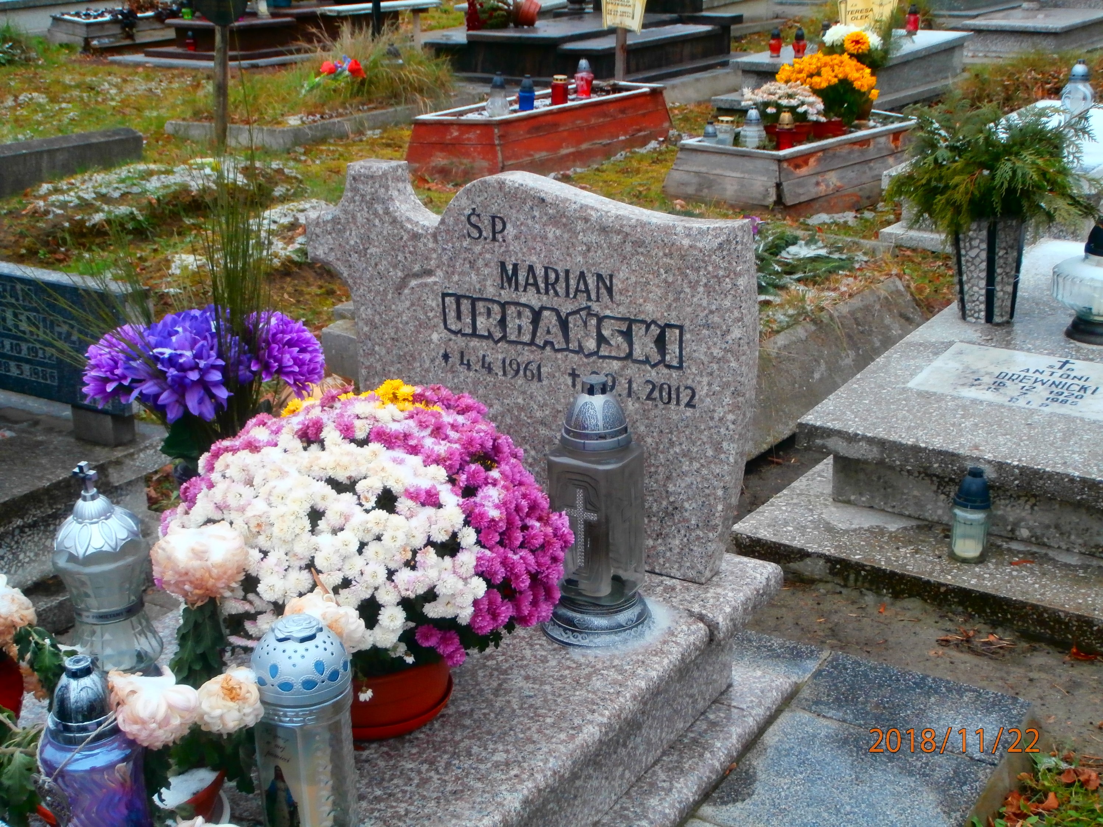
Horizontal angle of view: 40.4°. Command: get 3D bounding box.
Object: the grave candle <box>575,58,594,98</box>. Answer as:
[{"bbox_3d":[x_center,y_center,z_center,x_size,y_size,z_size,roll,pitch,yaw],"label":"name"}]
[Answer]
[{"bbox_3d":[0.176,-1.794,8.013,0.101,0.202,0.101,-1,20,1],"label":"grave candle"}]

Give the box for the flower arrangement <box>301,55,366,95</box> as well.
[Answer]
[{"bbox_3d":[-1.346,-2.077,9.173,0.420,0.230,0.240,-4,20,-7],"label":"flower arrangement"}]

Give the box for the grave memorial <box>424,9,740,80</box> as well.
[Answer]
[{"bbox_3d":[0.370,-2.813,11.317,1.480,0.360,2.000,13,25,35],"label":"grave memorial"}]

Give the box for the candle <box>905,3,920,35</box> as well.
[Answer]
[{"bbox_3d":[2.303,-2.511,9.539,0.082,0.188,0.082,3,21,13],"label":"candle"}]

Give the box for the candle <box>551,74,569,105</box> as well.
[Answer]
[{"bbox_3d":[0.048,-1.819,8.403,0.086,0.185,0.086,14,25,37],"label":"candle"}]

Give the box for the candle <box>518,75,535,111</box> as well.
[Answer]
[{"bbox_3d":[-0.127,-1.621,7.592,0.082,0.178,0.082,-2,20,-1],"label":"candle"}]

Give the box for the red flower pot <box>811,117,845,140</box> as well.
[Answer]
[{"bbox_3d":[1.275,-1.323,6.882,0.160,0.100,0.160,2,20,10],"label":"red flower pot"}]

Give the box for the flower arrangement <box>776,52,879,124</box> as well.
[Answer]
[{"bbox_3d":[1.386,-1.603,7.432,0.480,0.400,0.460,-2,20,1],"label":"flower arrangement"}]

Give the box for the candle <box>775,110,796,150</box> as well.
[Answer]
[{"bbox_3d":[1.103,-1.336,7.042,0.084,0.205,0.084,-2,20,1],"label":"candle"}]

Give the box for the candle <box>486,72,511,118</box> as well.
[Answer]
[{"bbox_3d":[-0.268,-1.589,7.461,0.119,0.214,0.119,-2,20,-2],"label":"candle"}]

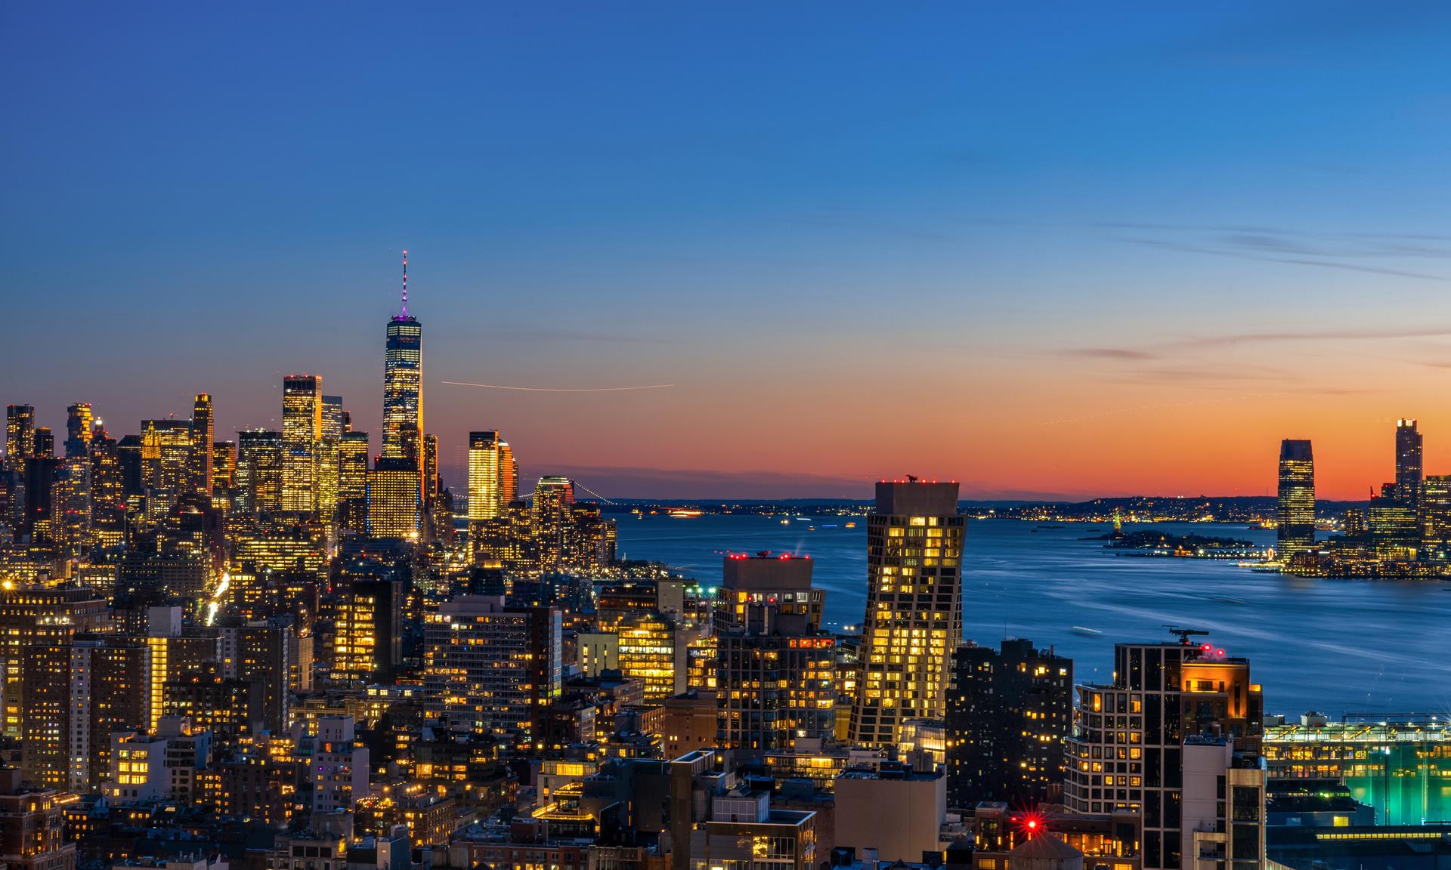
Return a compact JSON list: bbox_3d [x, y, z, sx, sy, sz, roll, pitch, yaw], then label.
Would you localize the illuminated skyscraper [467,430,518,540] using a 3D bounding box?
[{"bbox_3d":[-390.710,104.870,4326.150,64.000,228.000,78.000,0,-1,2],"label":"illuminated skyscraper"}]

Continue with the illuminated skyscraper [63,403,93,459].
[{"bbox_3d":[-958.450,75.960,3826.050,30.000,250.000,33.000,0,-1,11],"label":"illuminated skyscraper"}]

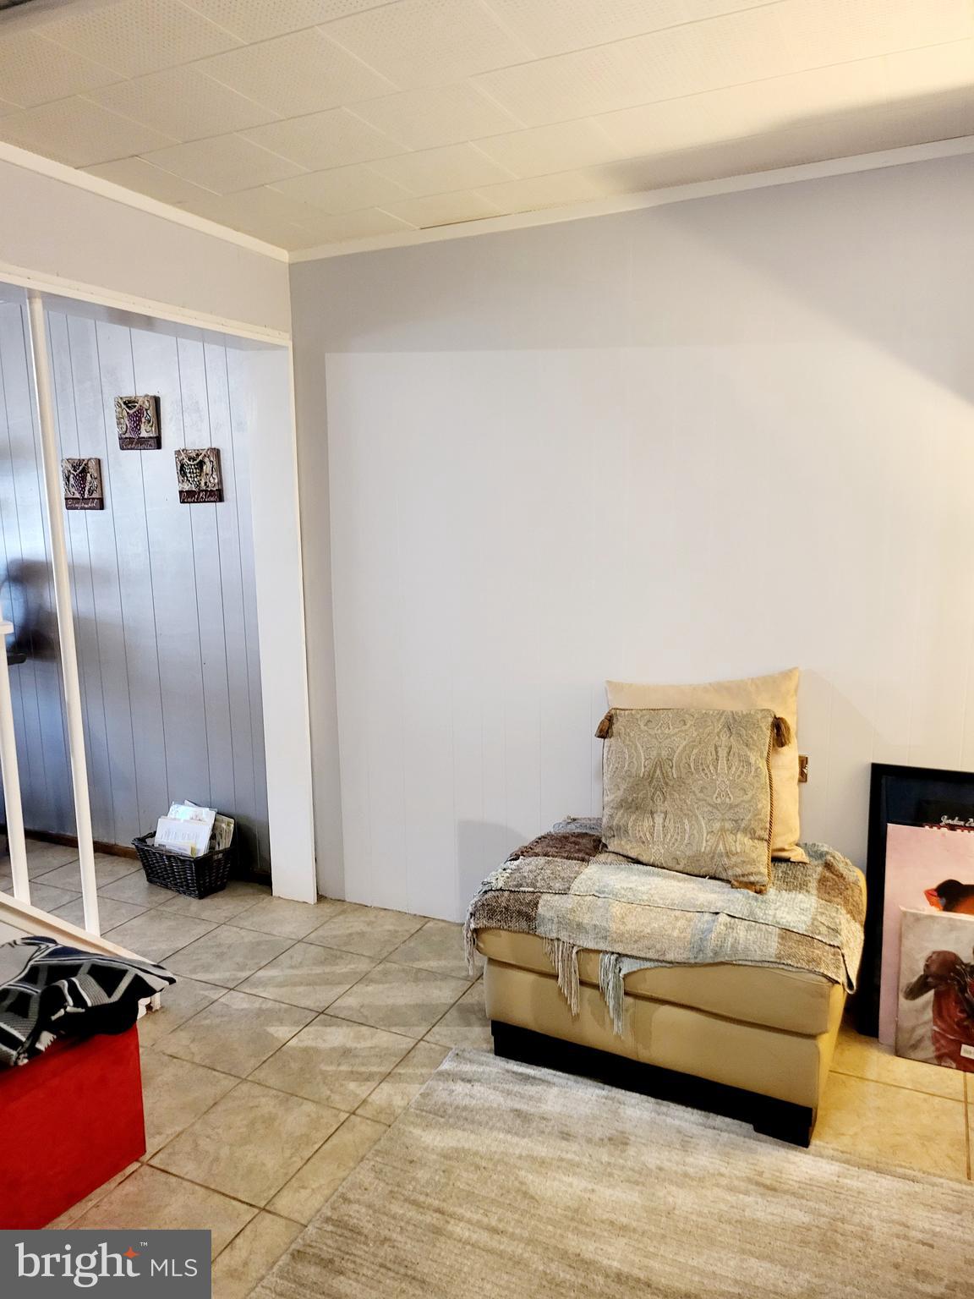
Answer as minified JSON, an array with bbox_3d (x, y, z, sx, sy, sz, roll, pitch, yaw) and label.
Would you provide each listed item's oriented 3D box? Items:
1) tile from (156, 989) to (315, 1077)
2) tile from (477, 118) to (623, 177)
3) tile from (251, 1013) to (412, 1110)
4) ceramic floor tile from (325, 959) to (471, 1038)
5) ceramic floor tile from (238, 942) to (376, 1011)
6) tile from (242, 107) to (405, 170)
[{"bbox_3d":[-0.702,1.078,2.543,0.330,0.010,0.330,3,10,25],"label":"tile"},{"bbox_3d":[0.159,-1.236,2.220,0.305,0.015,0.302,3,10,25],"label":"tile"},{"bbox_3d":[-0.407,1.109,2.428,0.333,0.010,0.333,3,10,25],"label":"tile"},{"bbox_3d":[-0.258,1.048,2.701,0.330,0.010,0.330,3,10,25],"label":"ceramic floor tile"},{"bbox_3d":[-0.566,1.043,2.872,0.333,0.010,0.333,3,10,25],"label":"ceramic floor tile"},{"bbox_3d":[-0.384,-1.215,2.148,0.305,0.015,0.302,3,10,25],"label":"tile"}]

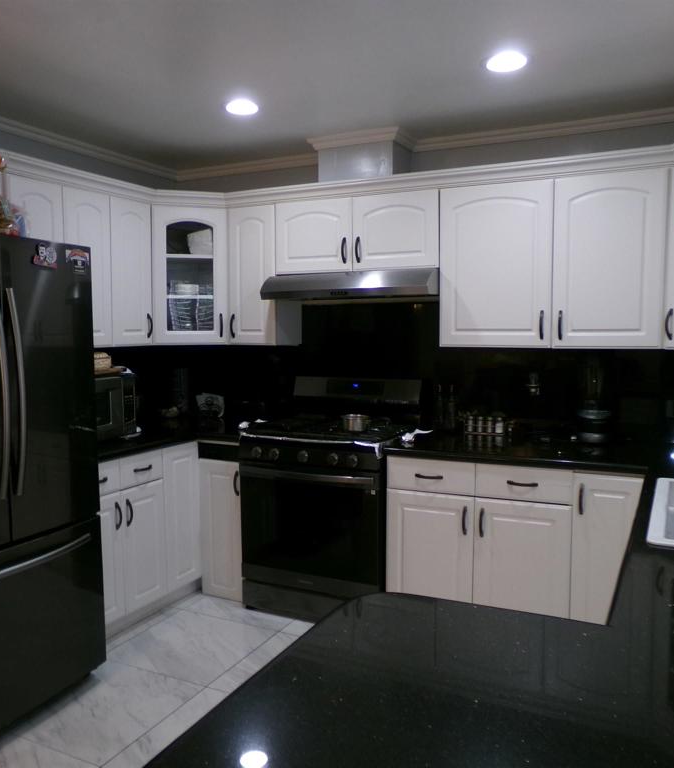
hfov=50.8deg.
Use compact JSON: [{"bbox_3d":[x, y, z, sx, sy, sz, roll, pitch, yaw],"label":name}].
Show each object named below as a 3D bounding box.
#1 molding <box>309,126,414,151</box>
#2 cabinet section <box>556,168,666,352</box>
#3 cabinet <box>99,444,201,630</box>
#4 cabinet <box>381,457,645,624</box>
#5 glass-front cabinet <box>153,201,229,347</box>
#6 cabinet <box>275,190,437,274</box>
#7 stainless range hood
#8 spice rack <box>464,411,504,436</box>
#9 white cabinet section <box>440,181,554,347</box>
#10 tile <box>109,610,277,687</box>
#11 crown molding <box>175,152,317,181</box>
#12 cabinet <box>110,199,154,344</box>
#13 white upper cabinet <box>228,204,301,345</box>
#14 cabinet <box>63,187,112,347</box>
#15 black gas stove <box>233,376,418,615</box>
[{"bbox_3d":[0.148,-1.248,3.724,0.520,0.054,0.305,2,5,26],"label":"molding"},{"bbox_3d":[1.263,-0.550,3.289,0.459,0.762,0.330,2,5,25],"label":"cabinet section"},{"bbox_3d":[-1.188,0.739,3.592,0.621,0.838,0.798,2,5,26],"label":"cabinet"},{"bbox_3d":[0.865,0.749,3.374,1.101,0.838,0.618,2,5,26],"label":"cabinet"},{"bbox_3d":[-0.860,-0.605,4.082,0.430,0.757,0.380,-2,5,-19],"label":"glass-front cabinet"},{"bbox_3d":[0.148,-0.771,3.747,0.919,0.379,0.310,2,5,26],"label":"cabinet"},{"bbox_3d":[0.114,-0.508,3.697,0.919,0.141,0.445,2,5,26],"label":"stainless range hood"},{"bbox_3d":[0.768,0.208,3.662,0.192,0.108,0.082,2,5,26],"label":"spice rack"},{"bbox_3d":[0.814,-0.566,3.498,0.532,0.762,0.330,2,5,25],"label":"white cabinet section"},{"bbox_3d":[-0.679,1.211,3.295,0.618,0.012,0.597,2,5,26],"label":"tile"},{"bbox_3d":[-0.552,-1.284,4.224,1.080,0.057,0.050,2,5,26],"label":"crown molding"},{"bbox_3d":[-1.195,-0.580,3.766,0.320,0.759,0.307,2,5,26],"label":"cabinet"},{"bbox_3d":[-0.408,-0.610,4.063,0.318,0.760,0.310,2,5,26],"label":"white upper cabinet"},{"bbox_3d":[-1.346,-0.565,3.528,0.311,0.760,0.297,2,5,26],"label":"cabinet"},{"bbox_3d":[-0.004,0.579,3.698,0.765,1.184,0.690,2,5,26],"label":"black gas stove"}]

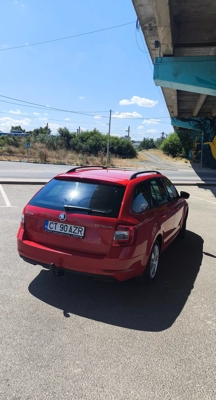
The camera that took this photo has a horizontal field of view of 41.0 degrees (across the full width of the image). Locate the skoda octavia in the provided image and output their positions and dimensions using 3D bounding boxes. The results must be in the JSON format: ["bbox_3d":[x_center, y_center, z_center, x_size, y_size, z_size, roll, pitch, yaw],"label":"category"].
[{"bbox_3d":[0.367,0.147,5.360,1.860,1.465,4.670,7,10,23],"label":"skoda octavia"}]

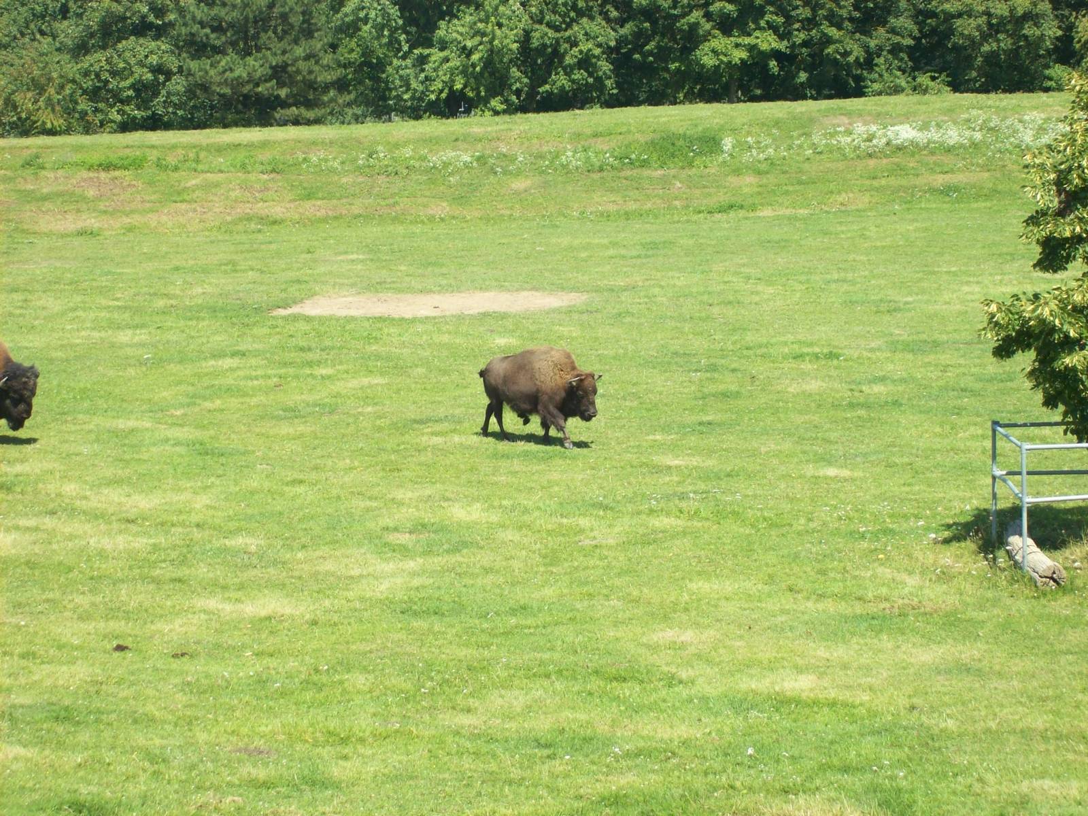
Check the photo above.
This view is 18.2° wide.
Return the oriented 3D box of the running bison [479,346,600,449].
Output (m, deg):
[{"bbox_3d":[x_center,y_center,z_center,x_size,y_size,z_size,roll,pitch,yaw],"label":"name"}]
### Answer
[{"bbox_3d":[-0.079,-0.237,57.300,2.420,1.670,0.850,4,9,35],"label":"running bison"}]

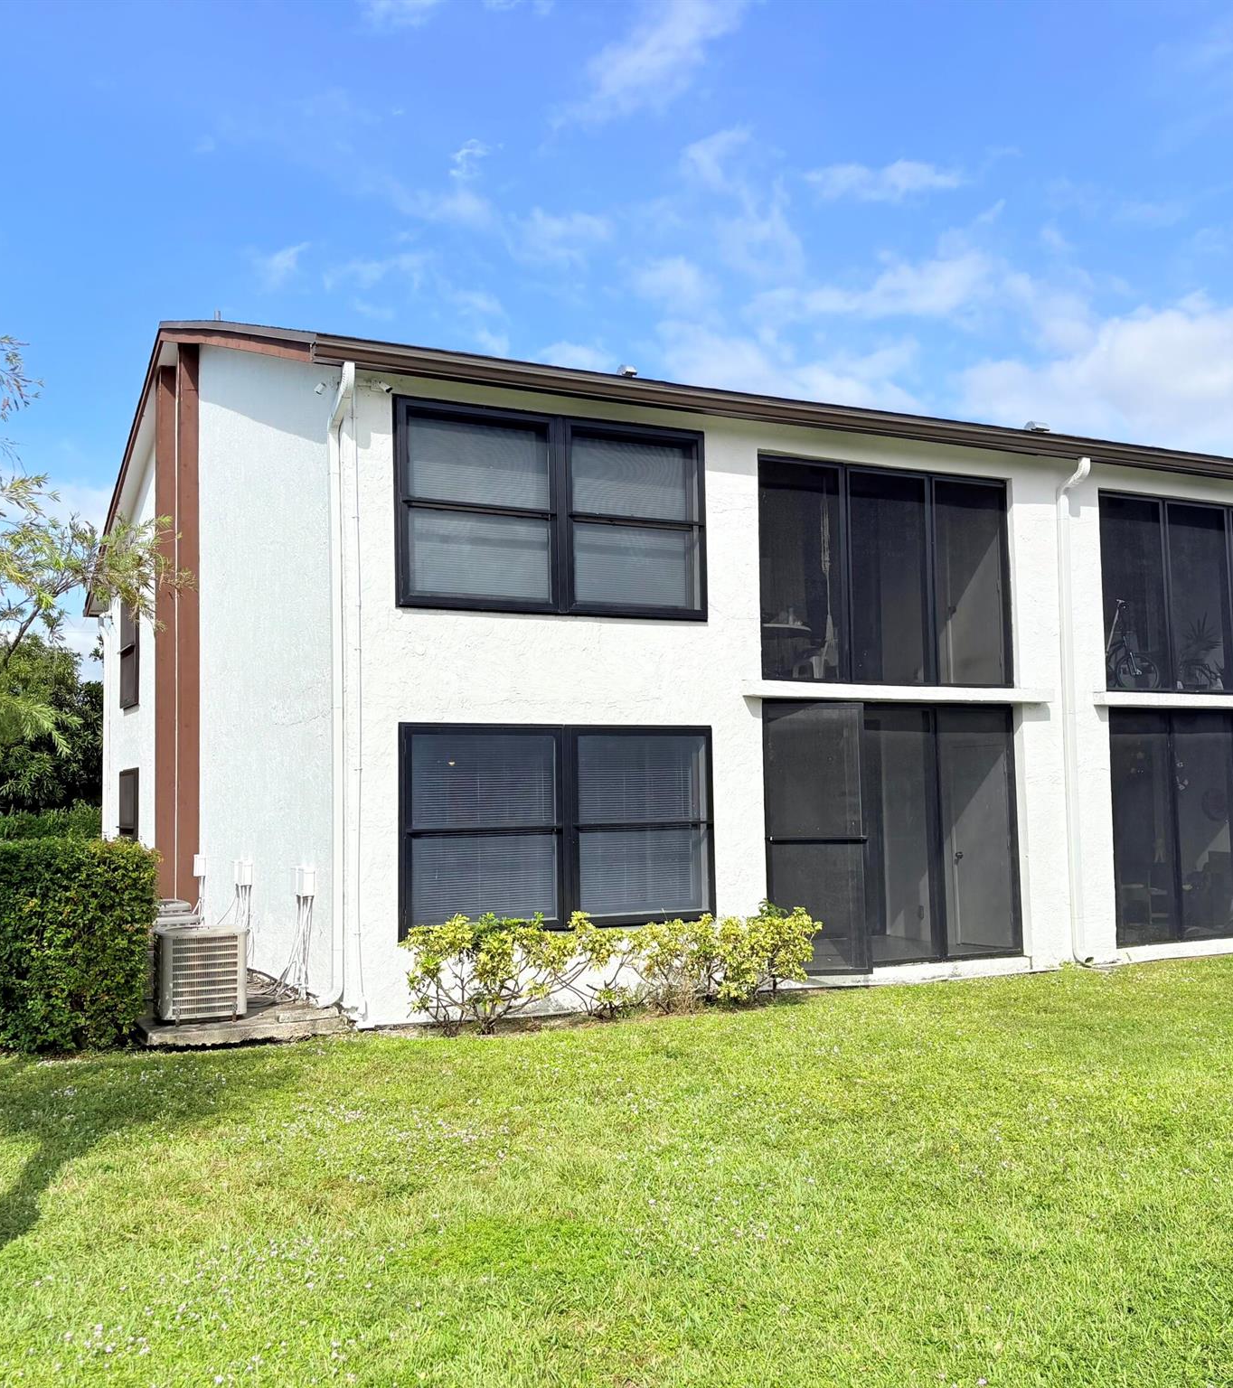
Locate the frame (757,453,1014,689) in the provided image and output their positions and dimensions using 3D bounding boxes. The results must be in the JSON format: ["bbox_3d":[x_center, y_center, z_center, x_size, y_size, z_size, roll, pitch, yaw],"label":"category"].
[{"bbox_3d":[2.602,-1.121,13.100,2.945,2.082,0.100,1,-5,-27],"label":"frame"}]

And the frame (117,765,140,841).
[{"bbox_3d":[-7.068,1.920,20.164,0.120,1.670,1.500,1,-5,-27],"label":"frame"}]

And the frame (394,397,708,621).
[{"bbox_3d":[-0.469,-1.478,11.463,2.798,1.670,0.120,1,-5,-27],"label":"frame"}]

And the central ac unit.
[{"bbox_3d":[-3.178,2.136,10.606,0.610,0.645,0.600,1,-5,-27],"label":"central ac unit"}]

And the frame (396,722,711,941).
[{"bbox_3d":[-0.417,1.084,11.262,2.798,1.670,0.120,1,-5,-27],"label":"frame"}]

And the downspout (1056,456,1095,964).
[{"bbox_3d":[4.577,0.162,13.675,0.100,4.960,0.400,1,-5,-27],"label":"downspout"}]

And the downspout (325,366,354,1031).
[{"bbox_3d":[-2.072,-0.037,10.330,0.170,4.820,0.600,1,-5,-27],"label":"downspout"}]

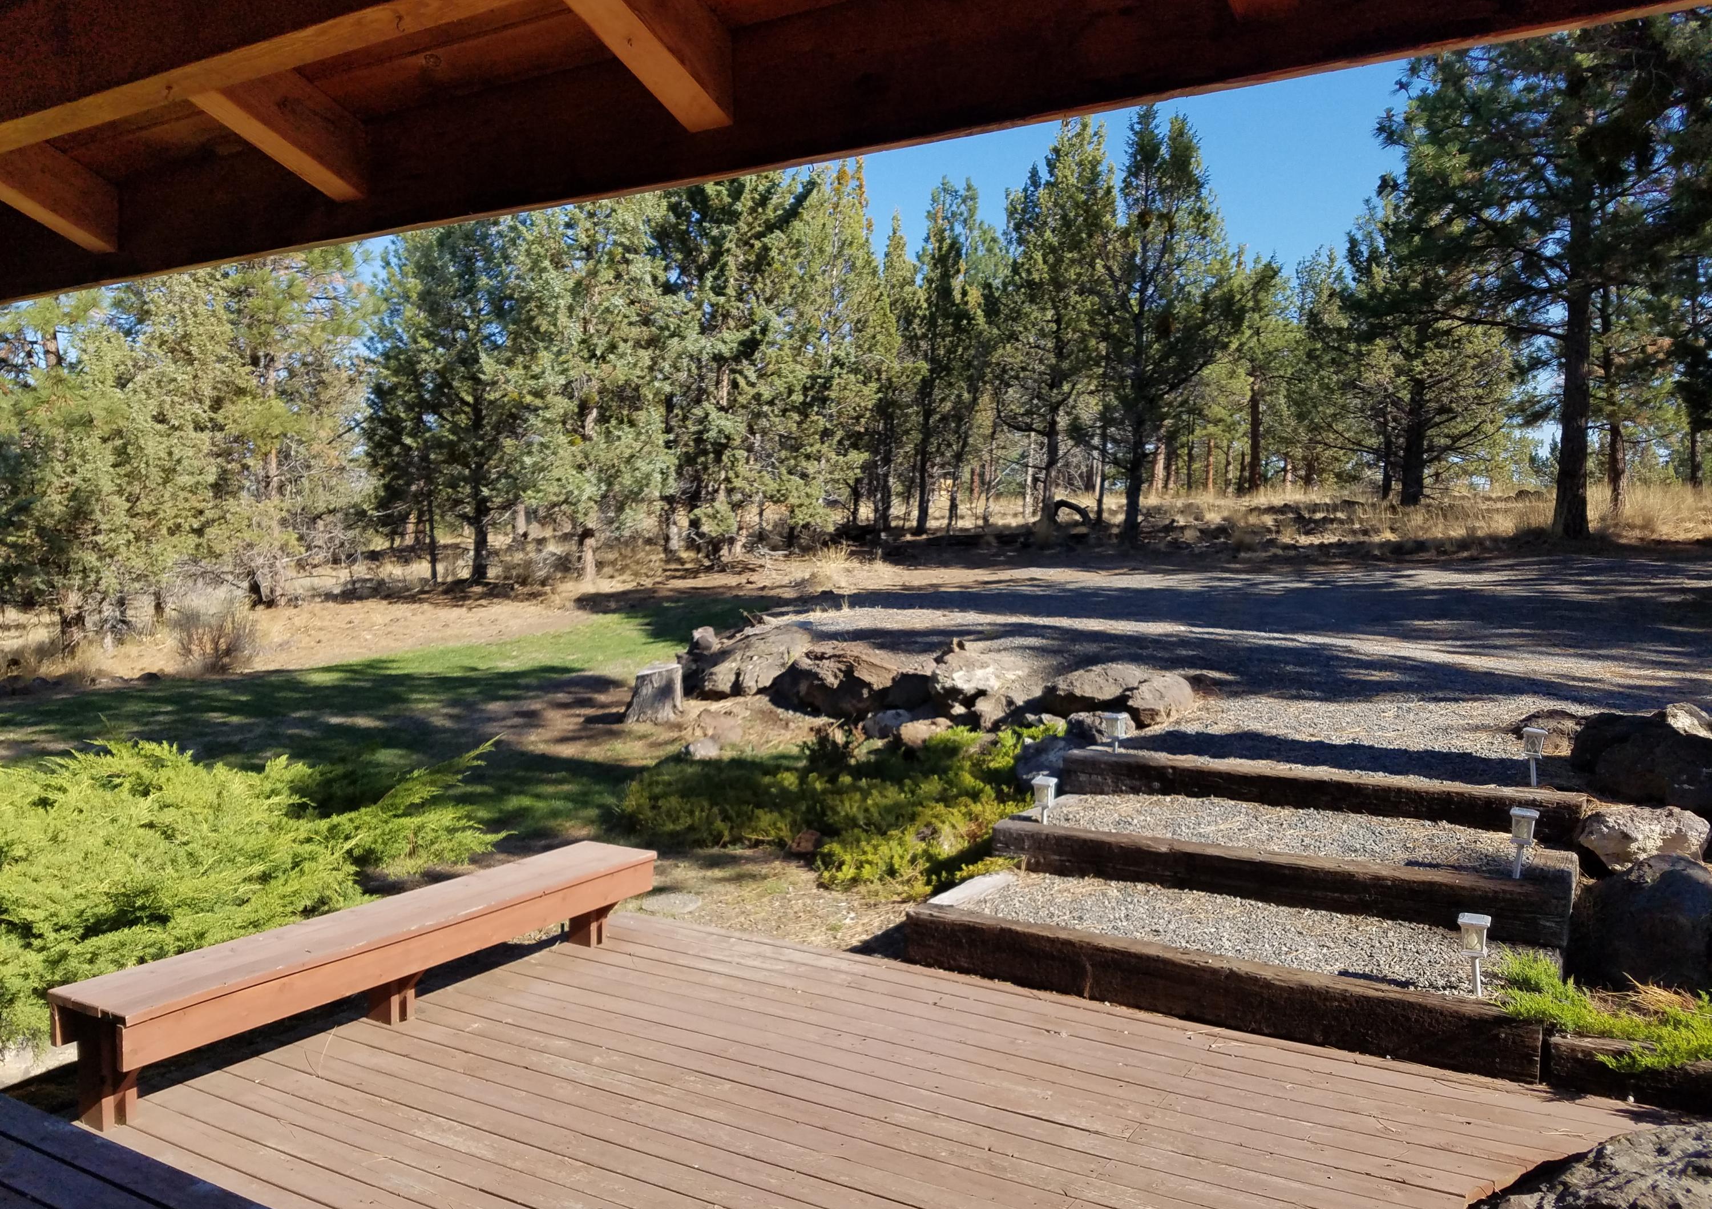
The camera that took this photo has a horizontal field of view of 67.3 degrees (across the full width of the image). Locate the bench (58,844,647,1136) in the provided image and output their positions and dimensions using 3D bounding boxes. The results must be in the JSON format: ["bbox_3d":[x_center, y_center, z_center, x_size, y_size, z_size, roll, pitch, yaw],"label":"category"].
[{"bbox_3d":[-1.750,1.403,5.041,0.447,0.423,2.443,1,3,32],"label":"bench"}]

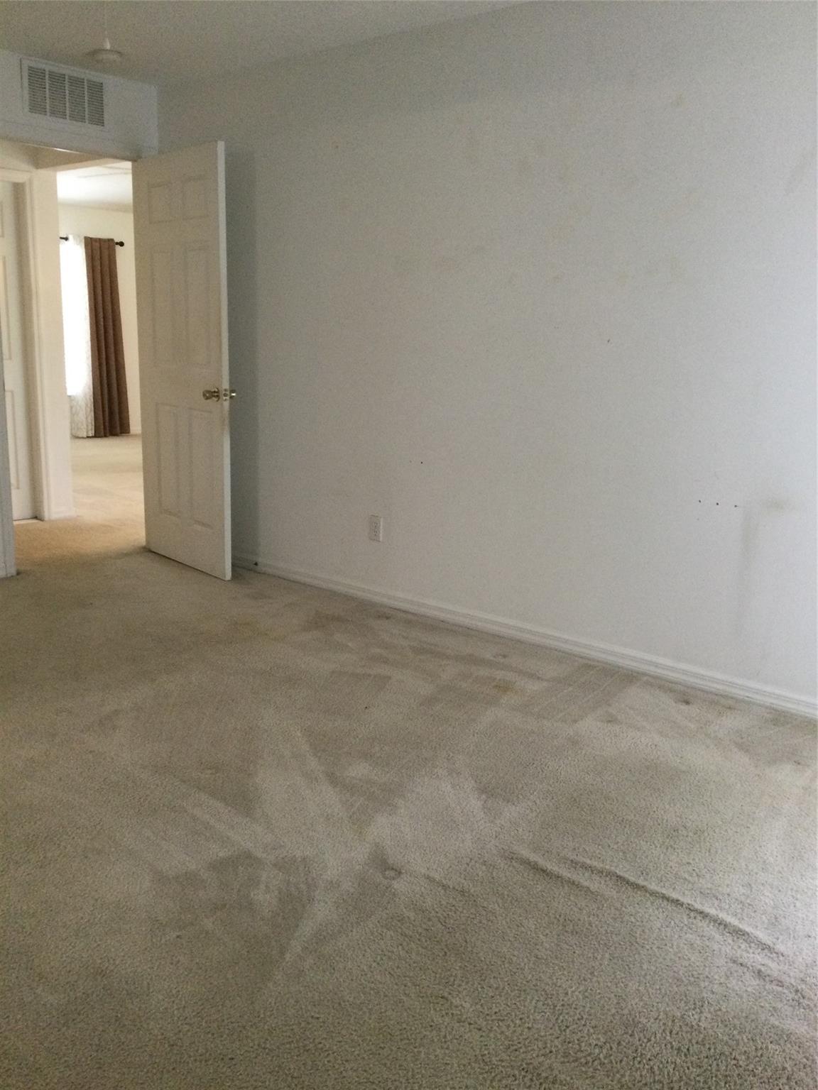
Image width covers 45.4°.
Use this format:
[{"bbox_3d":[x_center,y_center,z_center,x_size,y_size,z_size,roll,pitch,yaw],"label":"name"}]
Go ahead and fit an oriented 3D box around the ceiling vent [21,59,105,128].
[{"bbox_3d":[-1.619,-2.135,4.650,0.030,0.240,0.440,12,16,39],"label":"ceiling vent"}]

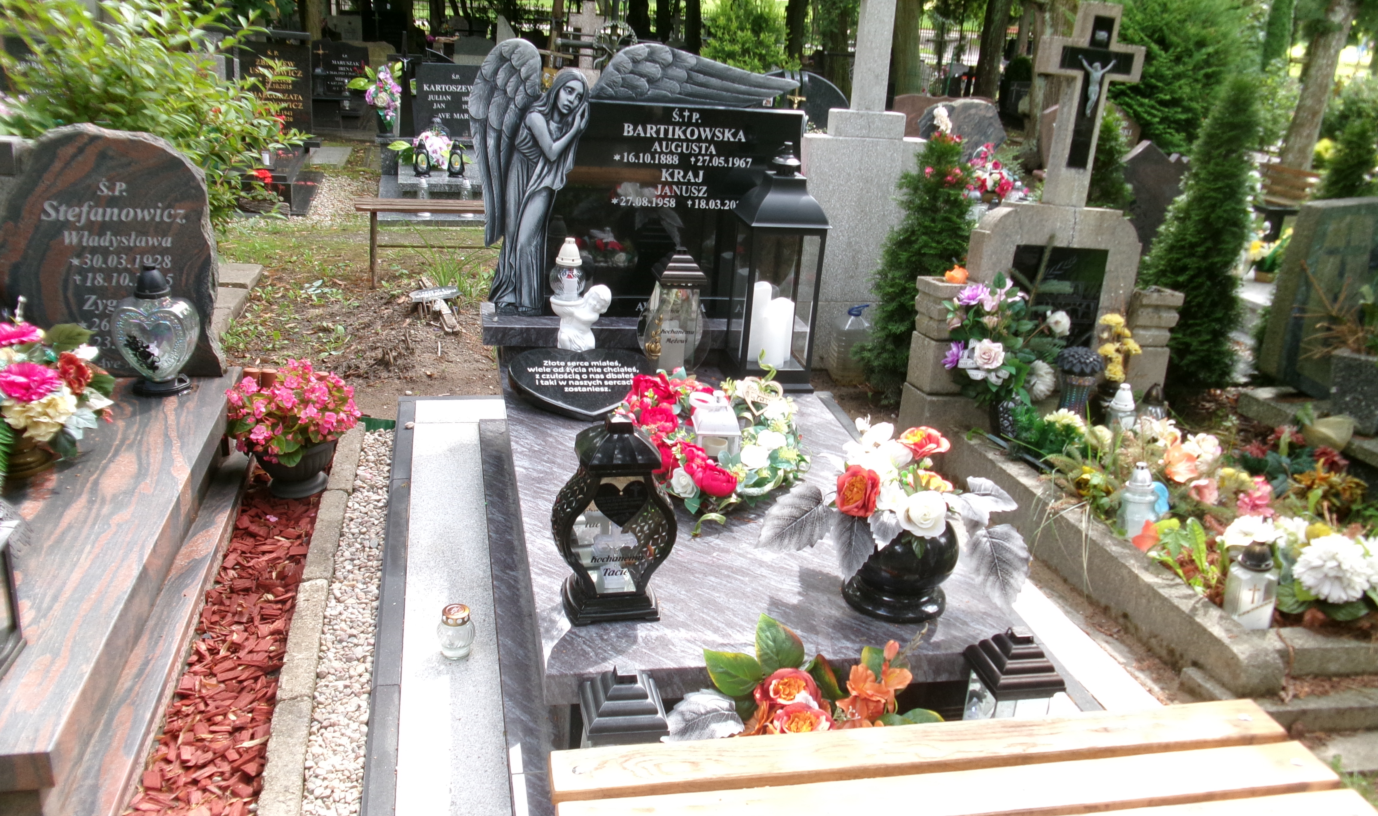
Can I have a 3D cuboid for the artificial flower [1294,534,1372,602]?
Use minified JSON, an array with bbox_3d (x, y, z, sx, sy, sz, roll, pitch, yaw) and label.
[{"bbox_3d":[1.455,0.362,2.509,0.172,0.145,0.155,7,21,6],"label":"artificial flower"}]

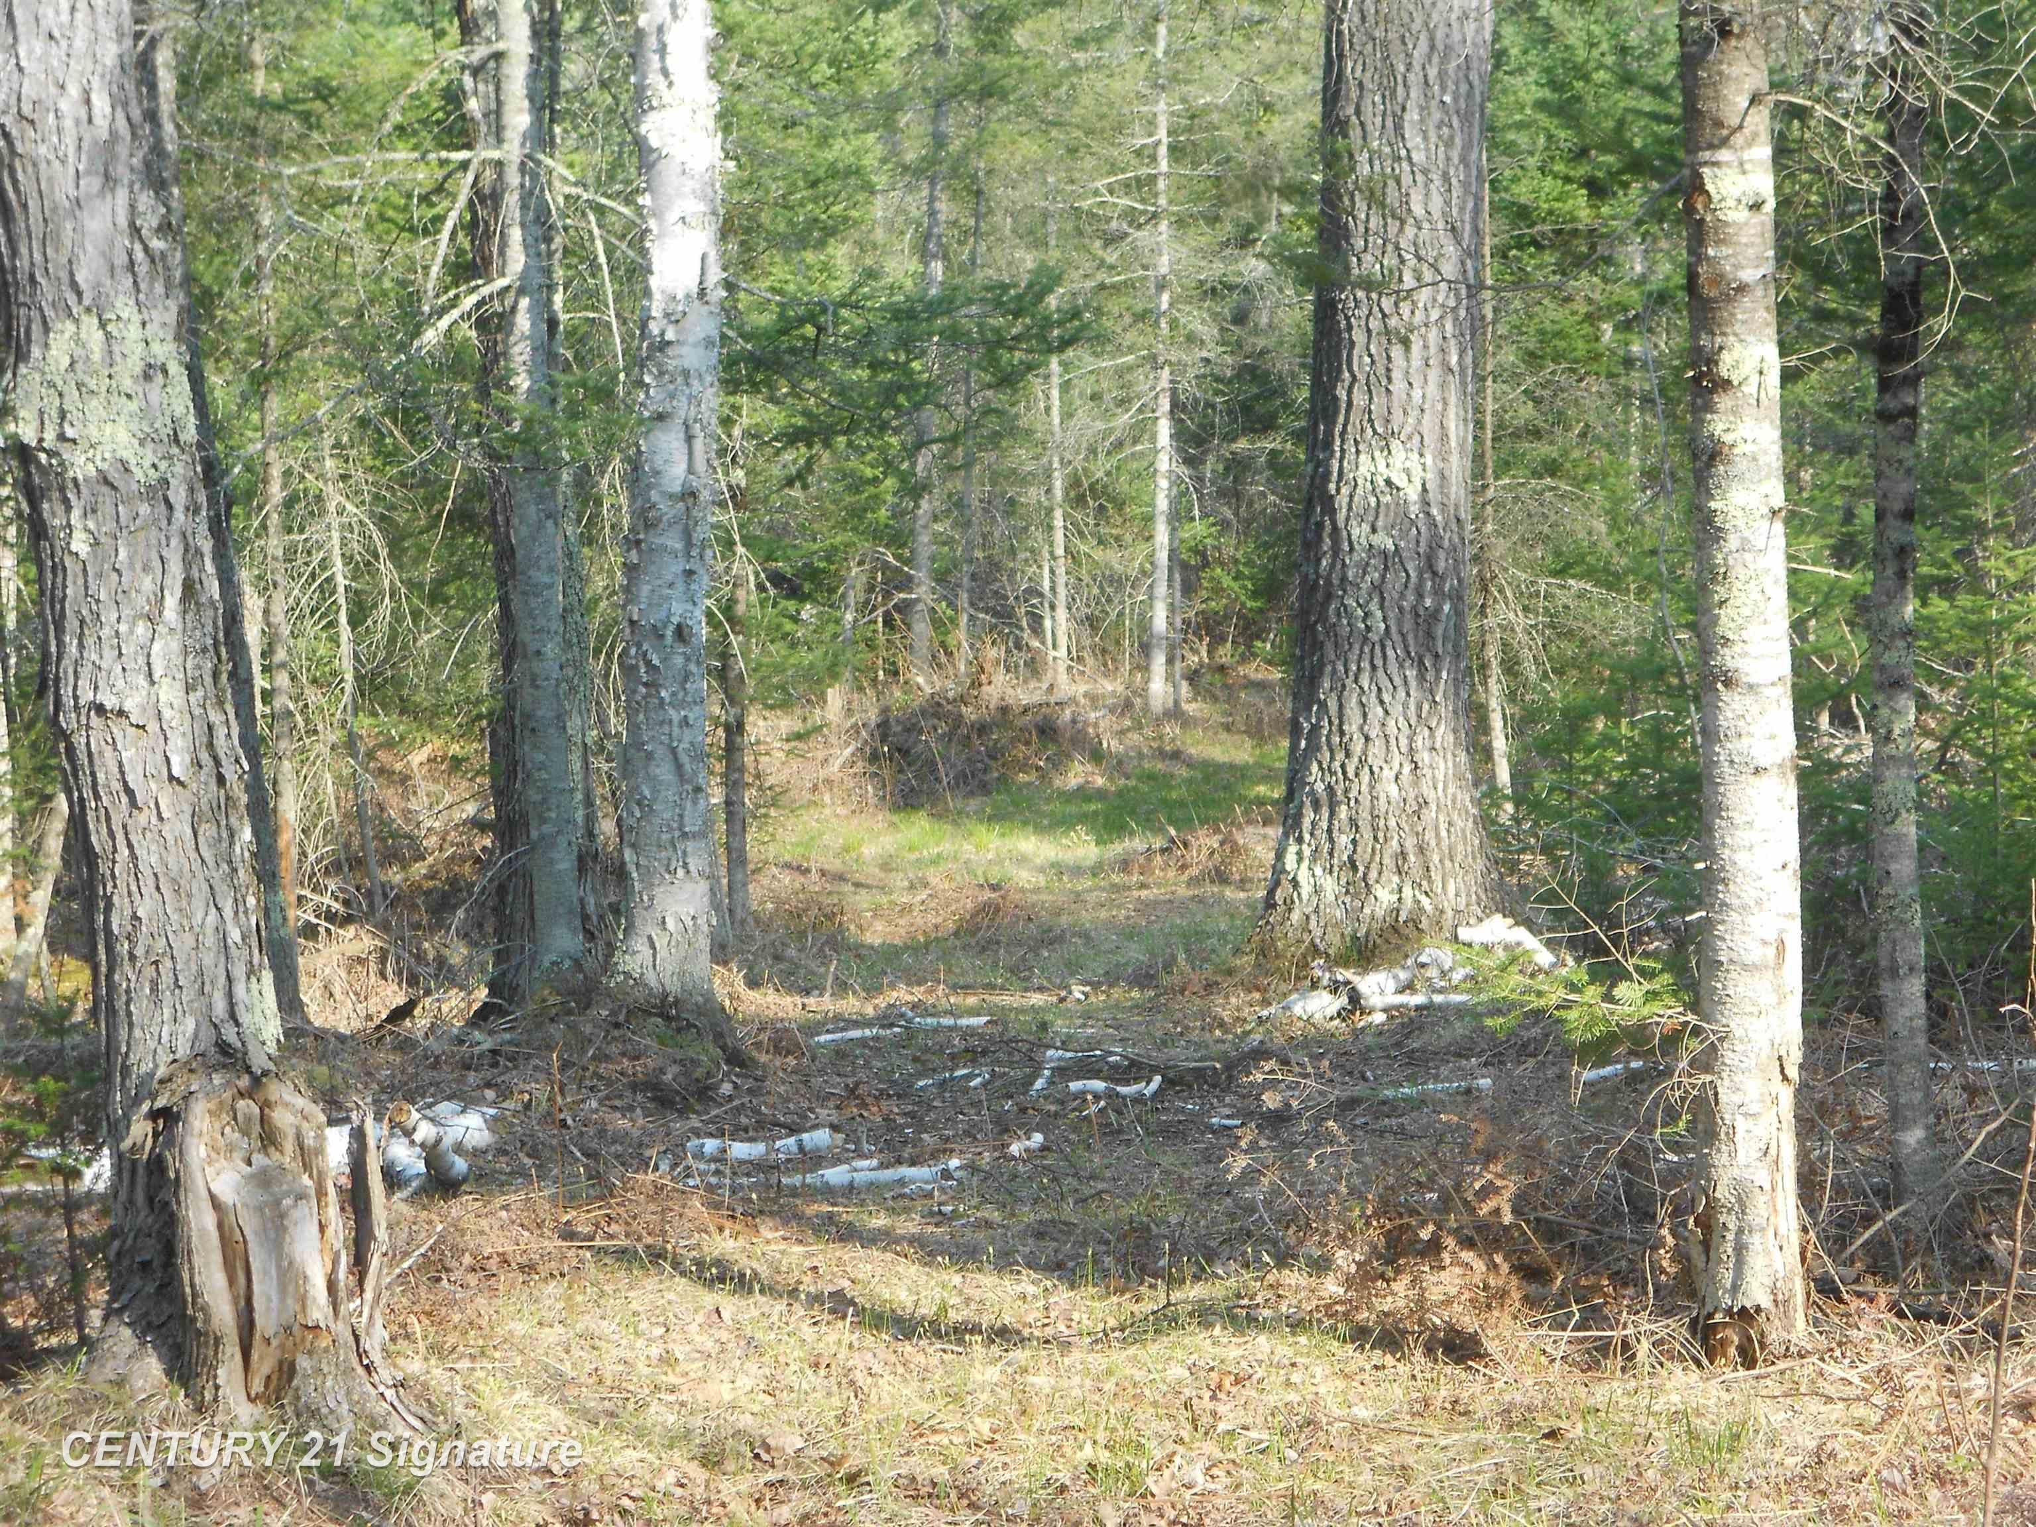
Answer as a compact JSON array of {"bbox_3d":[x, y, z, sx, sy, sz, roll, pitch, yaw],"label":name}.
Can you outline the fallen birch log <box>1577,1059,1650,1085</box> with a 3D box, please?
[{"bbox_3d":[1.722,0.888,14.600,0.237,0.035,0.045,-8,6,-30],"label":"fallen birch log"}]

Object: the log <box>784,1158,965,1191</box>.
[{"bbox_3d":[-0.353,1.016,12.500,0.427,0.050,0.060,-3,3,-16],"label":"log"}]

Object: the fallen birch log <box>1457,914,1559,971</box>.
[{"bbox_3d":[1.665,0.617,17.200,0.330,0.130,0.140,18,8,18],"label":"fallen birch log"}]

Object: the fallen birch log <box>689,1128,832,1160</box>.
[{"bbox_3d":[-0.652,0.973,12.900,0.378,0.055,0.060,-2,3,-15],"label":"fallen birch log"}]

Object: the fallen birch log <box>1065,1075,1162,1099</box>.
[{"bbox_3d":[0.275,0.913,14.300,0.264,0.055,0.070,0,3,-13],"label":"fallen birch log"}]

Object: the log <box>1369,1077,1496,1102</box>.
[{"bbox_3d":[1.180,0.926,14.400,0.366,0.030,0.040,-3,4,-22],"label":"log"}]

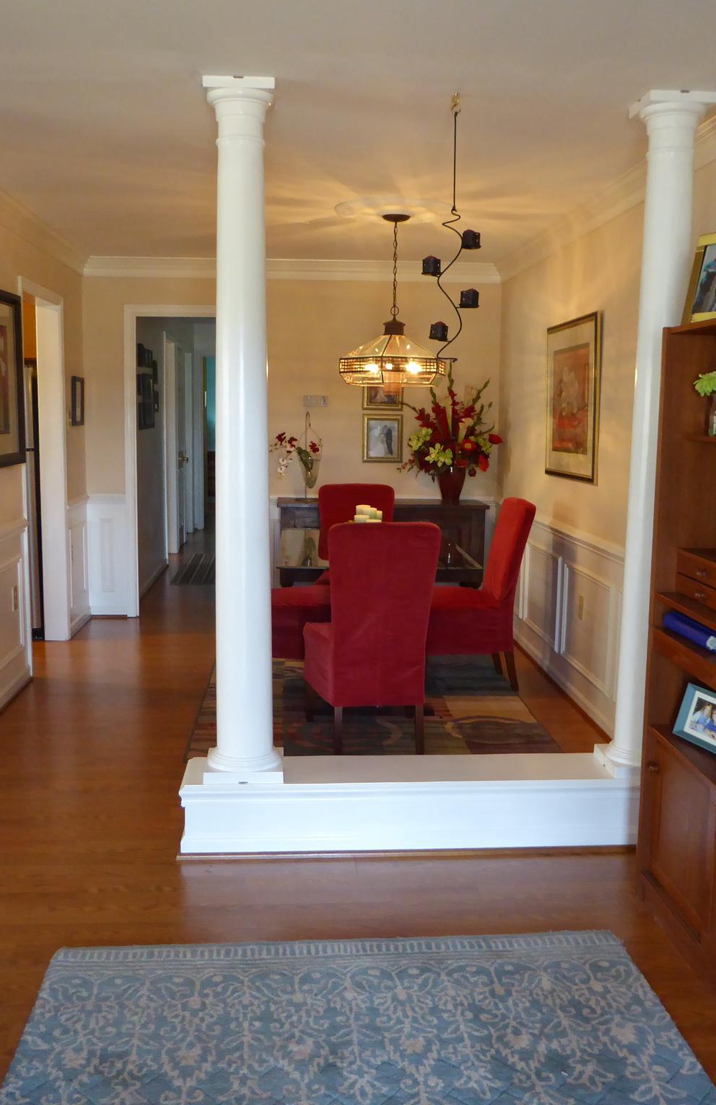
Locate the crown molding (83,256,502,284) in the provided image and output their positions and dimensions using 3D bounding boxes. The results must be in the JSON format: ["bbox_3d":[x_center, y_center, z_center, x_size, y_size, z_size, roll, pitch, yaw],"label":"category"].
[{"bbox_3d":[-0.426,-1.901,7.151,2.810,0.126,0.085,0,8,-4],"label":"crown molding"}]

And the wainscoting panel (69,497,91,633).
[{"bbox_3d":[-1.802,0.080,6.958,0.050,0.840,0.720,0,8,-4],"label":"wainscoting panel"}]

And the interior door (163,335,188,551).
[{"bbox_3d":[-1.821,-0.989,10.465,0.080,2.040,0.850,0,8,-4],"label":"interior door"}]

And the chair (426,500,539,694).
[{"bbox_3d":[0.560,0.211,5.625,0.640,0.980,0.470,0,8,-4],"label":"chair"}]

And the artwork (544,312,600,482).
[{"bbox_3d":[1.087,-0.775,5.404,0.035,0.790,0.890,0,8,-4],"label":"artwork"}]

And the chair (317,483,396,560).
[{"bbox_3d":[-0.008,0.120,6.263,0.470,0.980,0.640,0,8,-4],"label":"chair"}]

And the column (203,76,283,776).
[{"bbox_3d":[-0.372,-0.359,3.446,0.260,2.210,0.260,0,8,-4],"label":"column"}]

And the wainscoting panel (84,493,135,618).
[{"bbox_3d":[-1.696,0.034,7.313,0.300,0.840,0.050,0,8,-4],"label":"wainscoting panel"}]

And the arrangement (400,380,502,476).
[{"bbox_3d":[0.624,-0.842,7.130,0.660,0.650,0.450,0,8,-4],"label":"arrangement"}]

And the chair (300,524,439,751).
[{"bbox_3d":[0.065,0.333,4.655,0.540,1.000,0.630,0,8,-7],"label":"chair"}]

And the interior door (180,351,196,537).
[{"bbox_3d":[-1.882,-1.162,11.690,0.060,2.040,0.800,0,8,-4],"label":"interior door"}]

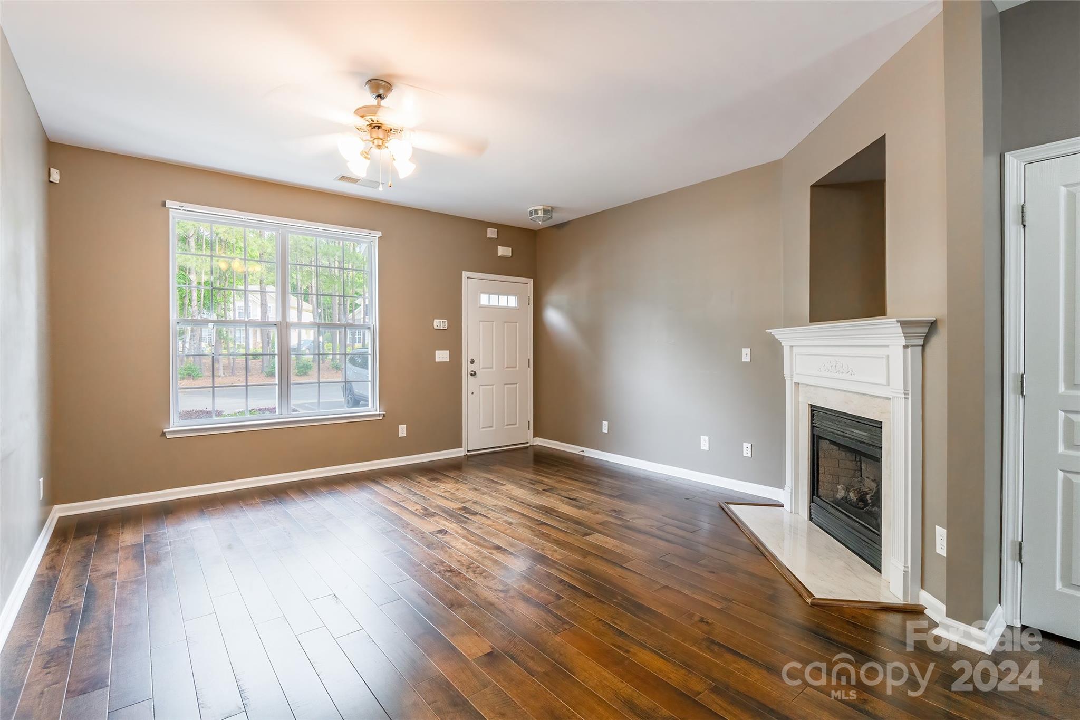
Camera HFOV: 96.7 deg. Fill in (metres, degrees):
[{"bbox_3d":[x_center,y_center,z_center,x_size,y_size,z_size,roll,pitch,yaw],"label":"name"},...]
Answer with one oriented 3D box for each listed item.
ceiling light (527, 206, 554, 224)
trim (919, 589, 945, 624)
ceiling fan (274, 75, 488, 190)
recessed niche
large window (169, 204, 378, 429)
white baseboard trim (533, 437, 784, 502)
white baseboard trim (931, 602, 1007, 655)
[{"bbox_3d":[0.009,-1.546,5.168,0.280,0.170,0.280,-1,2,-40],"label":"ceiling light"},{"bbox_3d":[1.800,1.129,2.194,0.030,0.093,0.165,0,1,4],"label":"trim"},{"bbox_3d":[-0.927,-1.284,2.777,1.300,0.590,1.300,-1,1,-37],"label":"ceiling fan"},{"bbox_3d":[2.118,-0.733,2.958,0.480,0.968,0.831,0,1,4],"label":"recessed niche"},{"bbox_3d":[-2.350,-0.348,4.440,1.690,1.820,0.100,-1,1,-37],"label":"large window"},{"bbox_3d":[0.969,1.074,5.033,0.022,0.092,3.040,-1,2,-40],"label":"white baseboard trim"},{"bbox_3d":[1.879,1.130,2.097,0.330,0.094,0.190,-1,2,-40],"label":"white baseboard trim"}]

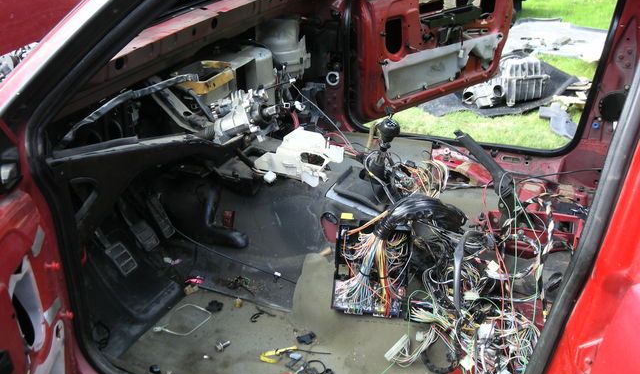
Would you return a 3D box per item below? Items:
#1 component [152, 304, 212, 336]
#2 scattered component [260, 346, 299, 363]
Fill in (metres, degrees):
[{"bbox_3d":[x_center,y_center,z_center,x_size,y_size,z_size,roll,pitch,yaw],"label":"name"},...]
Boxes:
[{"bbox_3d":[-0.321,0.316,1.530,0.087,0.012,0.121,12,28,26],"label":"component"},{"bbox_3d":[-0.086,0.368,1.410,0.085,0.012,0.039,-8,26,-15],"label":"scattered component"}]

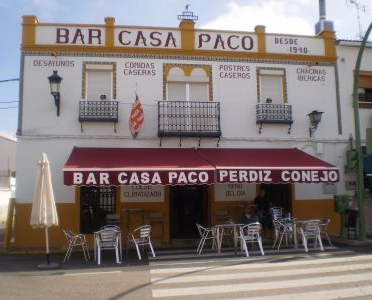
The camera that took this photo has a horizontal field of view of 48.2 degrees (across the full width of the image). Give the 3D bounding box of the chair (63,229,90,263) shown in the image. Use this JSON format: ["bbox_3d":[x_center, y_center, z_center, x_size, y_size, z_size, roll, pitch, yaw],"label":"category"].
[{"bbox_3d":[-2.634,2.300,10.050,0.560,0.770,0.540,0,-6,-9],"label":"chair"}]

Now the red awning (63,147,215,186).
[{"bbox_3d":[-1.149,0.362,10.151,3.265,1.033,2.208,0,-6,-9],"label":"red awning"}]

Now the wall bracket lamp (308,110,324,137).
[{"bbox_3d":[3.914,-0.795,12.632,0.460,0.757,0.610,0,-6,-9],"label":"wall bracket lamp"}]

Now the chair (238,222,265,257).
[{"bbox_3d":[1.560,2.133,9.950,0.540,0.770,0.560,2,-6,-25],"label":"chair"}]

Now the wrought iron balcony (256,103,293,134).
[{"bbox_3d":[2.513,-0.868,11.835,0.933,0.808,0.300,0,-6,-9],"label":"wrought iron balcony"}]

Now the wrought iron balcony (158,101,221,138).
[{"bbox_3d":[0.095,-0.811,11.354,1.649,0.922,0.480,0,-6,-9],"label":"wrought iron balcony"}]

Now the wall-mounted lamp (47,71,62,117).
[{"bbox_3d":[-3.534,-1.562,11.426,0.400,1.172,0.700,0,-6,-9],"label":"wall-mounted lamp"}]

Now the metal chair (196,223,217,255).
[{"bbox_3d":[0.540,2.208,10.413,0.560,0.755,0.550,0,-6,-7],"label":"metal chair"}]

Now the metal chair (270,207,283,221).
[{"bbox_3d":[2.571,1.944,11.500,0.540,0.770,0.560,4,-7,-37],"label":"metal chair"}]

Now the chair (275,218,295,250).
[{"bbox_3d":[2.539,2.171,10.721,0.560,0.755,0.550,-1,-6,-3],"label":"chair"}]

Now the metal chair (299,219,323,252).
[{"bbox_3d":[3.117,2.137,10.478,0.550,0.755,0.560,1,-6,-17],"label":"metal chair"}]

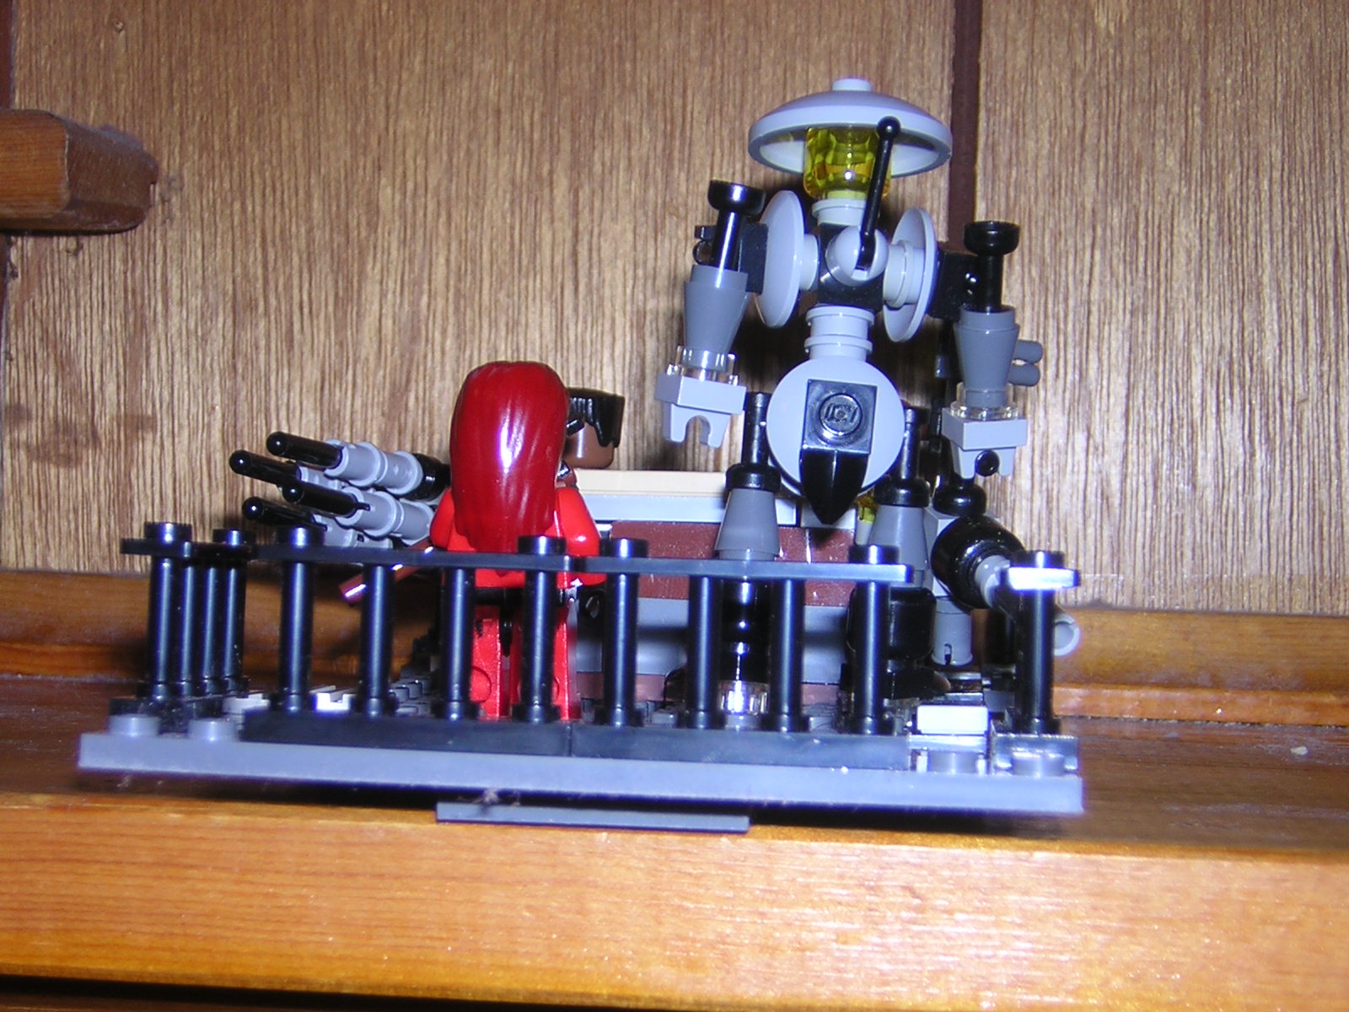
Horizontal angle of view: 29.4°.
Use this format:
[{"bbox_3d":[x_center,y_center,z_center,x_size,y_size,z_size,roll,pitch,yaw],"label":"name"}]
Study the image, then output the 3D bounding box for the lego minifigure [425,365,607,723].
[{"bbox_3d":[-0.018,0.004,0.303,0.022,0.042,0.015,2,-2,7],"label":"lego minifigure"}]

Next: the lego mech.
[{"bbox_3d":[0.021,-0.012,0.303,0.046,0.077,0.028,2,-2,-13],"label":"lego mech"}]

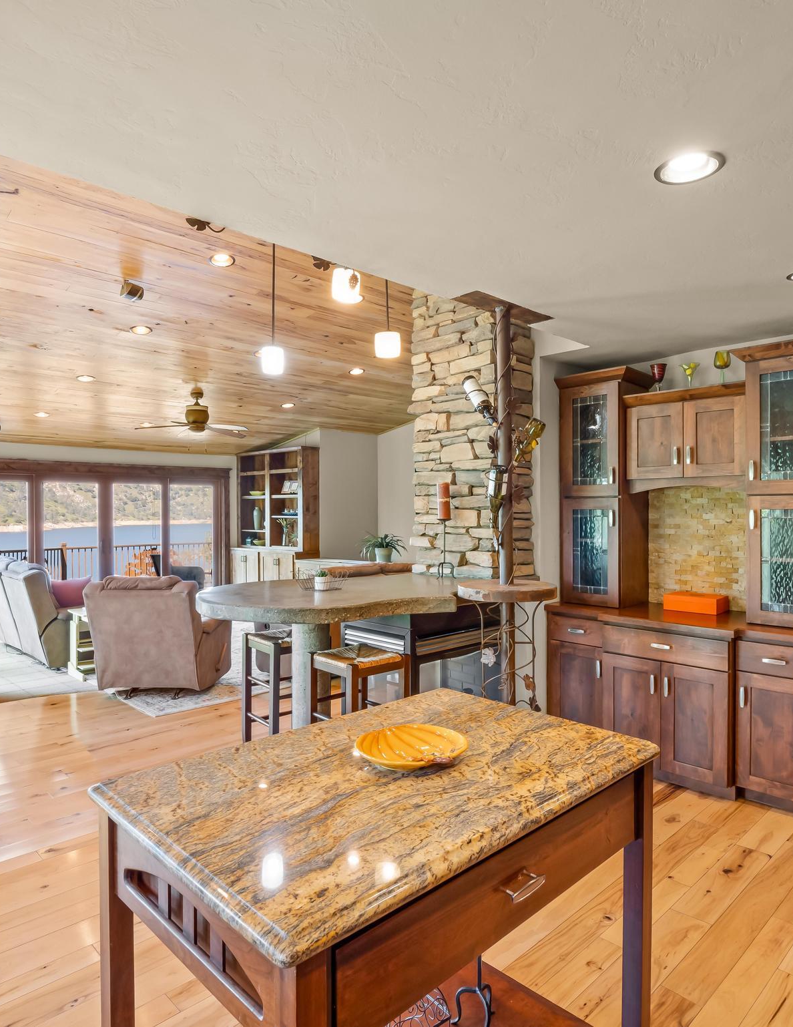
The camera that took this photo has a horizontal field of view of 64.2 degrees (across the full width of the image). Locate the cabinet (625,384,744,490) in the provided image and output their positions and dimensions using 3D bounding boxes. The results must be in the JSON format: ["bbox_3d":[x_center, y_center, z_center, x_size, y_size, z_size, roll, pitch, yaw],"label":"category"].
[{"bbox_3d":[1.779,-0.448,3.770,0.310,0.540,0.720,-1,0,-43],"label":"cabinet"}]

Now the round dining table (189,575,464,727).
[{"bbox_3d":[-0.249,0.951,3.450,1.530,1.065,1.260,-1,0,-43],"label":"round dining table"}]

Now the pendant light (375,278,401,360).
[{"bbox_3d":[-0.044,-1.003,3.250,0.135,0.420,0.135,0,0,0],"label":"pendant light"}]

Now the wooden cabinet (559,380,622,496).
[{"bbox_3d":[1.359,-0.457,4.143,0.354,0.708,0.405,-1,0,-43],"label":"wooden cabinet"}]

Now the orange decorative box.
[{"bbox_3d":[1.814,0.544,3.827,0.195,0.088,0.304,-1,0,-43],"label":"orange decorative box"}]

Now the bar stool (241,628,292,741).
[{"bbox_3d":[-0.689,1.112,3.856,0.355,0.755,0.355,0,0,-40],"label":"bar stool"}]

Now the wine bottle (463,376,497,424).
[{"bbox_3d":[0.414,-0.559,3.120,0.085,0.285,0.085,-29,0,0],"label":"wine bottle"}]

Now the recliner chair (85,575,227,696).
[{"bbox_3d":[-1.950,0.984,5.385,0.870,1.000,0.980,0,0,2],"label":"recliner chair"}]

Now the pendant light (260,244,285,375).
[{"bbox_3d":[-0.689,-1.125,3.500,0.135,0.739,0.135,0,0,0],"label":"pendant light"}]

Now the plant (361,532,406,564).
[{"bbox_3d":[-0.162,0.433,8.000,0.570,0.405,0.550,0,0,0],"label":"plant"}]

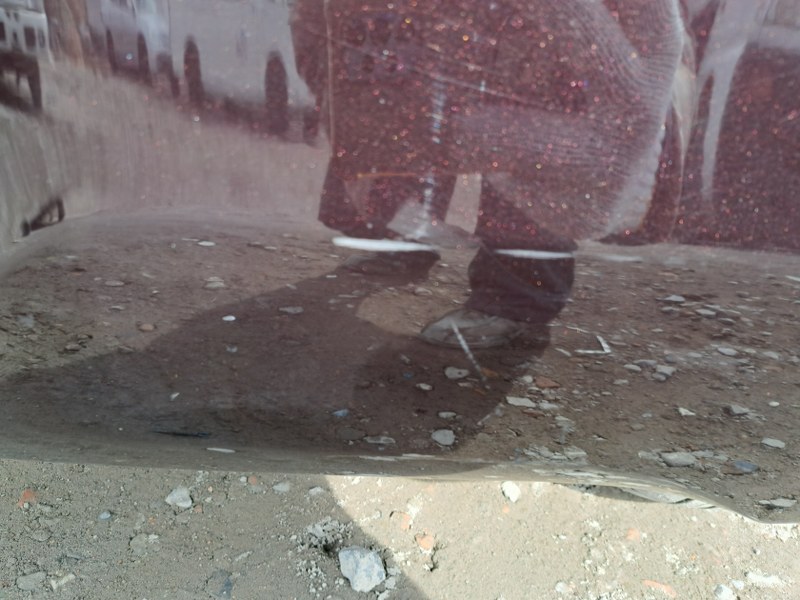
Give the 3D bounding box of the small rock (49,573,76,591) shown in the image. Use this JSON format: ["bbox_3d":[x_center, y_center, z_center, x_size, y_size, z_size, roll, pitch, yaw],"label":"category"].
[{"bbox_3d":[-0.388,0.324,0.638,0.027,0.011,0.016,-14,36,-21],"label":"small rock"}]

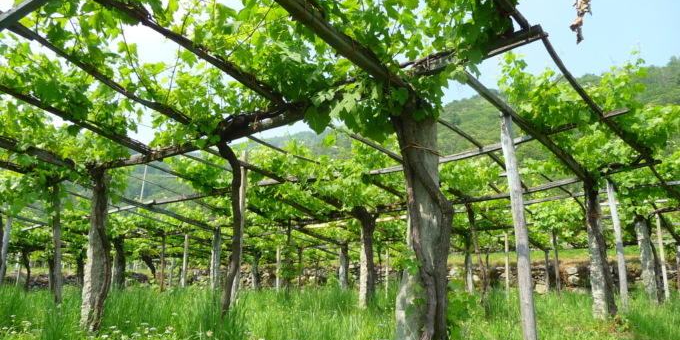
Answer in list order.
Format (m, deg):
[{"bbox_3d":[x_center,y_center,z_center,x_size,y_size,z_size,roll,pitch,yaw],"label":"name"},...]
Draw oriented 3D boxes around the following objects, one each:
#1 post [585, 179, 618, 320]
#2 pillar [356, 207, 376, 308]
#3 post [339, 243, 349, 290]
[{"bbox_3d":[3.954,1.180,8.316,0.320,2.037,0.260,-4,-11,25],"label":"post"},{"bbox_3d":[0.542,1.774,11.255,0.330,2.022,0.280,0,-10,3],"label":"pillar"},{"bbox_3d":[0.123,3.438,19.342,0.310,1.694,0.270,1,-10,1],"label":"post"}]

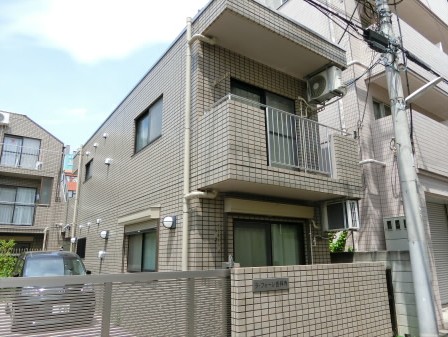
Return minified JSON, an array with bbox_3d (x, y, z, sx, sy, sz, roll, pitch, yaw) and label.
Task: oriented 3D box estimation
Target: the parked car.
[{"bbox_3d":[-4.605,3.023,8.430,1.660,1.630,3.950,9,-18,-34],"label":"parked car"}]

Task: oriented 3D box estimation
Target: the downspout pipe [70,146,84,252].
[{"bbox_3d":[-5.674,1.851,12.335,0.090,5.650,0.090,9,-18,-34],"label":"downspout pipe"}]

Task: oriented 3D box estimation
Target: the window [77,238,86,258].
[{"bbox_3d":[-4.814,2.724,11.080,0.120,0.660,1.100,9,-18,-34],"label":"window"}]

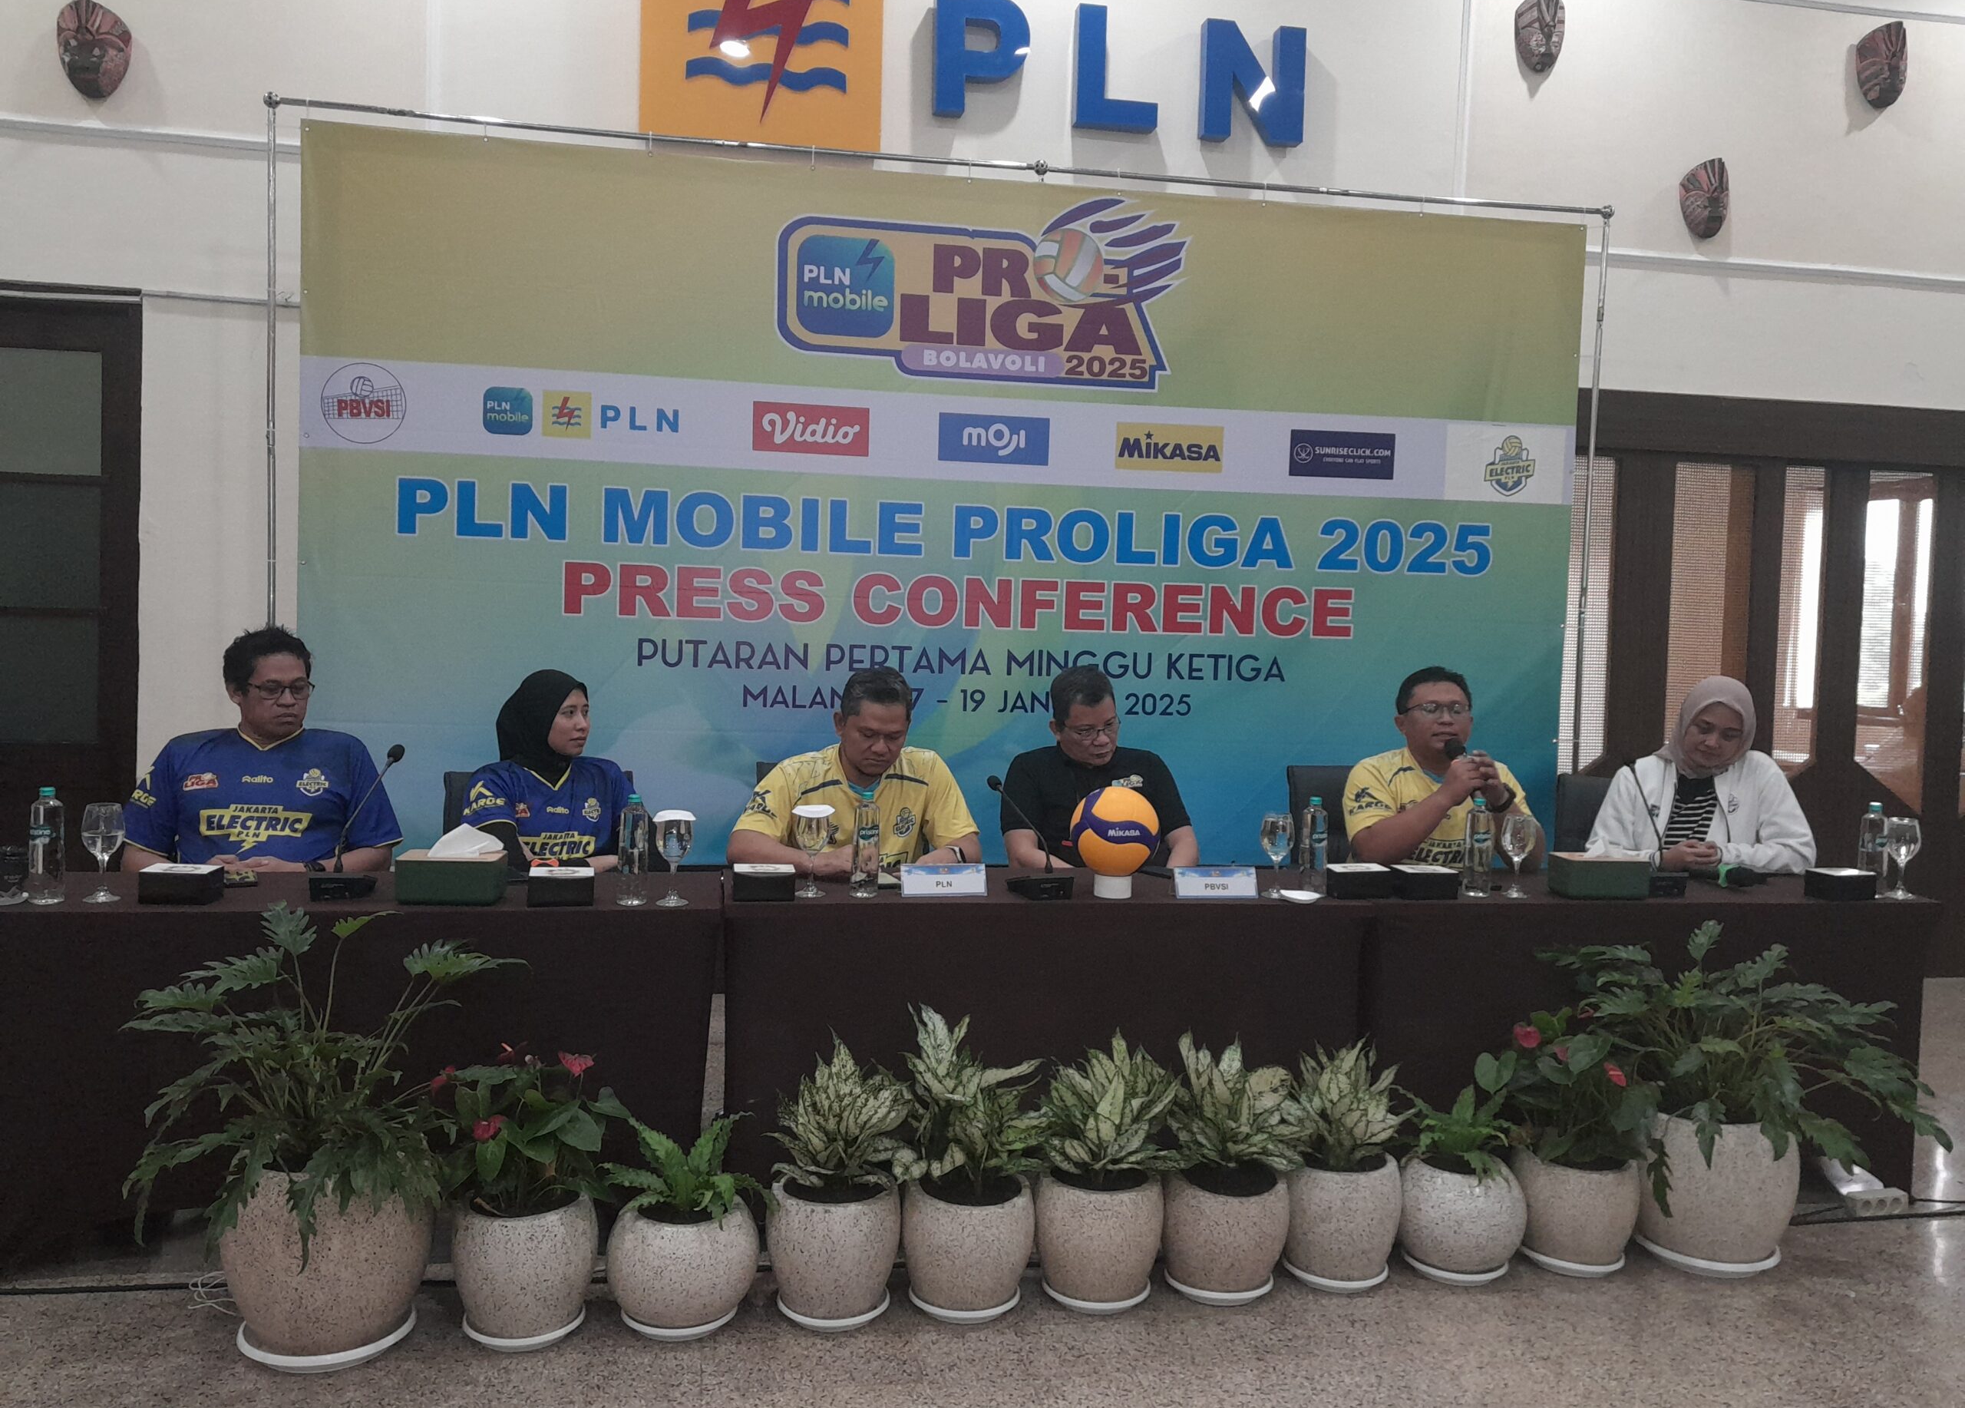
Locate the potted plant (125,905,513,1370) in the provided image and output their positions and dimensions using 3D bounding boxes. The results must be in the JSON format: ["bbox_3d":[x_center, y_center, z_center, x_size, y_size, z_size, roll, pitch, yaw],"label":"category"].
[{"bbox_3d":[-1.241,0.782,2.877,0.710,0.810,0.600,1,3,-11],"label":"potted plant"}]

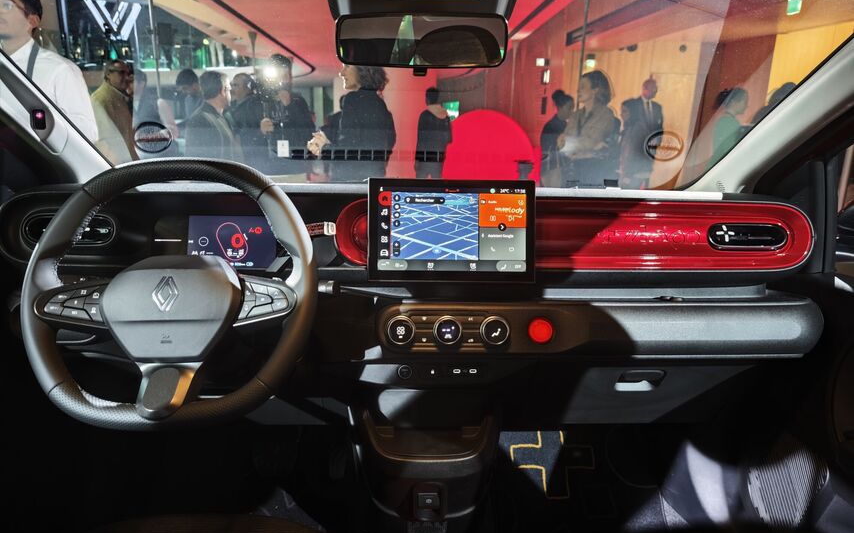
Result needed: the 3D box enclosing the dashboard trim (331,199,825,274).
[{"bbox_3d":[0.247,-0.054,0.965,0.800,0.125,0.050,1,7,-1],"label":"dashboard trim"}]

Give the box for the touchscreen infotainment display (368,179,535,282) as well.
[{"bbox_3d":[0.037,-0.055,0.864,0.249,0.153,0.025,1,1,-1],"label":"touchscreen infotainment display"}]

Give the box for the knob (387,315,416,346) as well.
[{"bbox_3d":[-0.039,0.097,0.865,0.042,0.042,0.024,1,3,-1],"label":"knob"}]

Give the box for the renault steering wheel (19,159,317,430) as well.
[{"bbox_3d":[-0.322,0.033,0.734,0.363,0.350,0.095,1,-12,-1],"label":"renault steering wheel"}]

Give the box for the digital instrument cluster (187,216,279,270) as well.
[{"bbox_3d":[-0.334,-0.042,0.975,0.153,0.092,0.015,1,-1,-1],"label":"digital instrument cluster"}]

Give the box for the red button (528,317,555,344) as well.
[{"bbox_3d":[0.177,0.100,0.876,0.038,0.038,0.020,1,3,-1],"label":"red button"}]

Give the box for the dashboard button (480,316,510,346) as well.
[{"bbox_3d":[0.105,0.098,0.869,0.042,0.042,0.024,1,3,-1],"label":"dashboard button"}]

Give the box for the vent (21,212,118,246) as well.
[{"bbox_3d":[-0.599,-0.063,0.948,0.154,0.058,0.040,1,7,-1],"label":"vent"}]

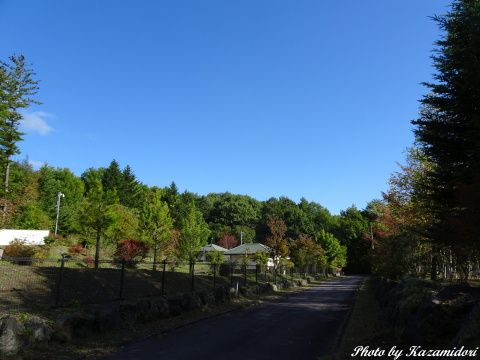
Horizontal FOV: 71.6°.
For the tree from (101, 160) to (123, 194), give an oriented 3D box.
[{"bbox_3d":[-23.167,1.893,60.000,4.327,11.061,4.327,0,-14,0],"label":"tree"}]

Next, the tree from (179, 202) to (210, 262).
[{"bbox_3d":[-3.623,4.539,26.500,2.548,5.431,2.548,0,-14,0],"label":"tree"}]

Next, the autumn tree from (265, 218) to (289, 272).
[{"bbox_3d":[3.948,7.085,36.000,2.596,5.739,2.596,0,-14,0],"label":"autumn tree"}]

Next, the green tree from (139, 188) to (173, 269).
[{"bbox_3d":[-5.586,3.272,22.000,2.248,5.387,2.248,0,-14,0],"label":"green tree"}]

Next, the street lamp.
[{"bbox_3d":[-20.667,4.111,38.000,0.850,5.386,0.350,-5,-15,19],"label":"street lamp"}]

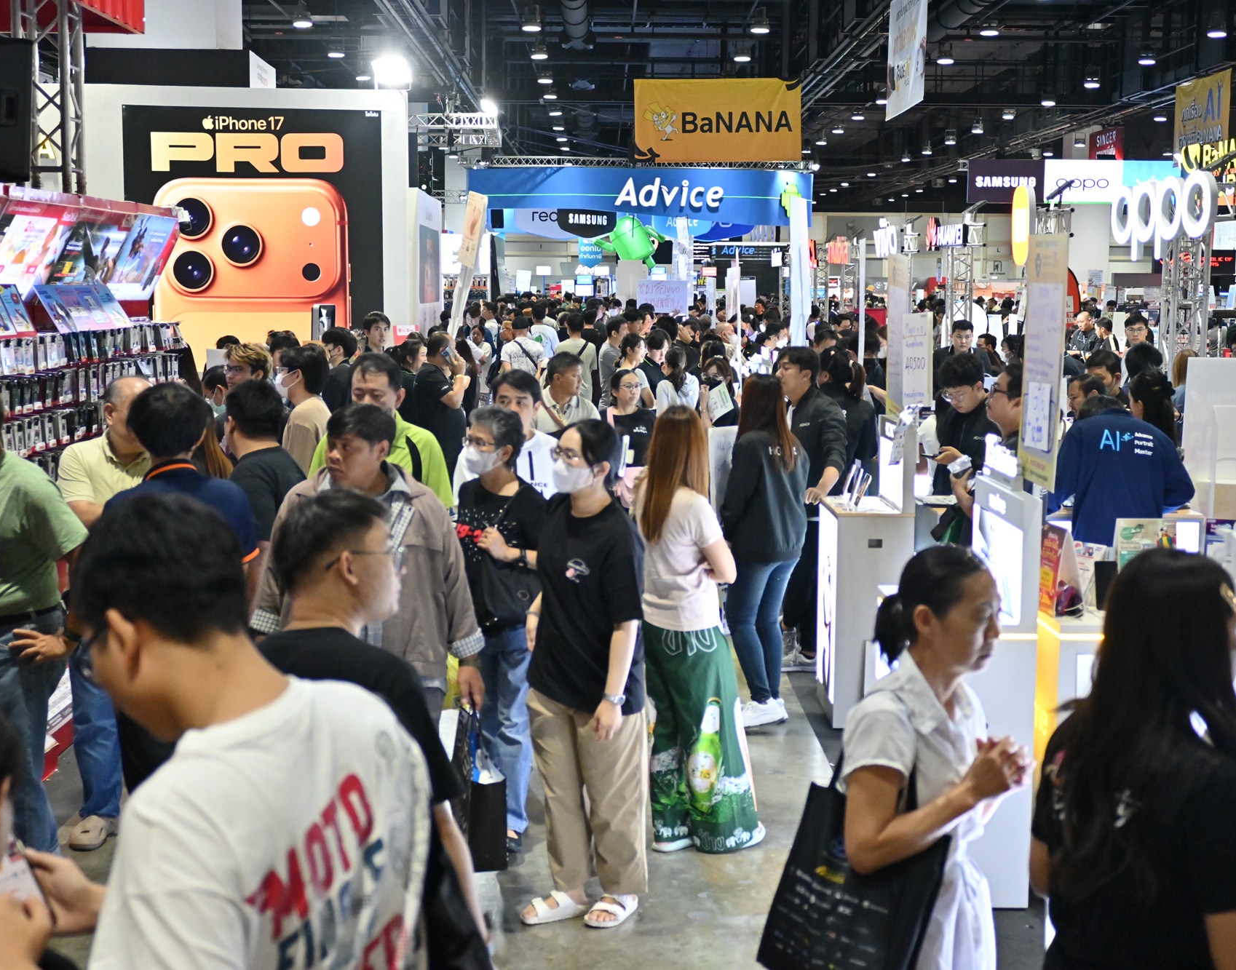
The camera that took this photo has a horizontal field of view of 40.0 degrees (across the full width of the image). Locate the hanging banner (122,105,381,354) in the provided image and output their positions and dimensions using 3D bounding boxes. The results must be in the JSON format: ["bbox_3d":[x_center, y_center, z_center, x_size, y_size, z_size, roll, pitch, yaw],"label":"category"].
[{"bbox_3d":[-3.354,-2.053,15.670,2.380,2.800,0.060,-1,7,-9],"label":"hanging banner"}]

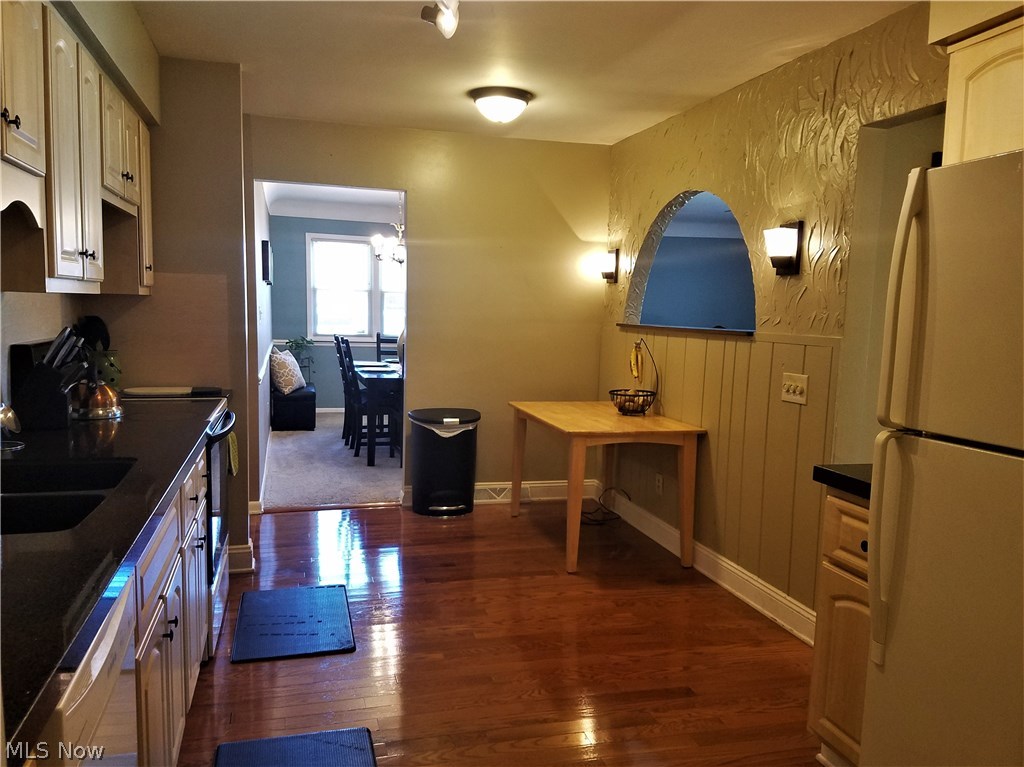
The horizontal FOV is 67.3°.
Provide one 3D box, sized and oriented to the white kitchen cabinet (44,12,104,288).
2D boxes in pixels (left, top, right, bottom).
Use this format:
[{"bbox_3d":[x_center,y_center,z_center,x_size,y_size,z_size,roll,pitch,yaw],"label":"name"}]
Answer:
[{"bbox_3d":[-1.472,-0.666,2.261,0.345,0.782,0.615,0,6,-16],"label":"white kitchen cabinet"}]

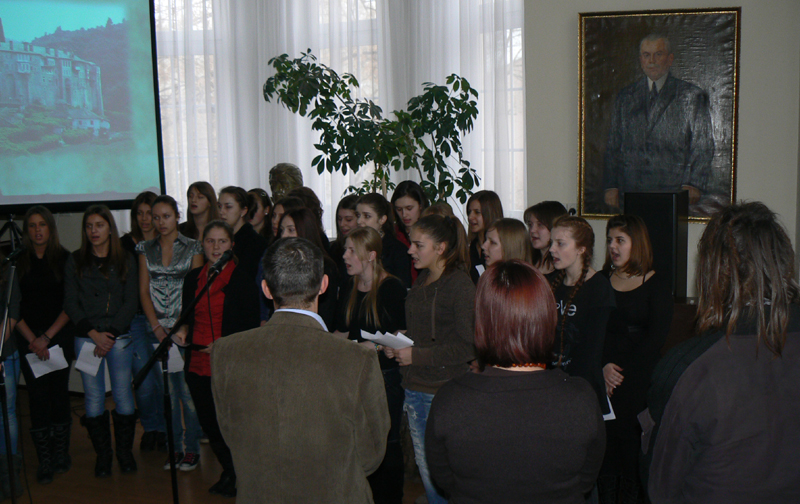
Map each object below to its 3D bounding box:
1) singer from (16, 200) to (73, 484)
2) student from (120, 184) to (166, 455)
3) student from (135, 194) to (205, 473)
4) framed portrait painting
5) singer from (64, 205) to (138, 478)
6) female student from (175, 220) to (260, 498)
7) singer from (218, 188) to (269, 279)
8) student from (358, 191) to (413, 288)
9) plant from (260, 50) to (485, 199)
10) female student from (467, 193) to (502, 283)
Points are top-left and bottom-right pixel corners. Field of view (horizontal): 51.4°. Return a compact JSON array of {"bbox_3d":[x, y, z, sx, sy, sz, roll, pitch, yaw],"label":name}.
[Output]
[{"bbox_3d":[-2.159,0.566,5.082,0.410,1.668,0.320,-3,6,-16],"label":"singer"},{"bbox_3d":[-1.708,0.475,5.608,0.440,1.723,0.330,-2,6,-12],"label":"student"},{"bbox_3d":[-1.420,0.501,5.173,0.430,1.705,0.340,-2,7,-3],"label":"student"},{"bbox_3d":[1.780,-0.933,5.750,1.080,1.440,0.060,0,6,12],"label":"framed portrait painting"},{"bbox_3d":[-1.855,0.547,5.188,0.450,1.674,0.330,-2,6,-13],"label":"singer"},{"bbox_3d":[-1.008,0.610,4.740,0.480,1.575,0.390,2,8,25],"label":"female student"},{"bbox_3d":[-0.959,0.448,5.405,0.340,1.735,0.460,-8,10,-44],"label":"singer"},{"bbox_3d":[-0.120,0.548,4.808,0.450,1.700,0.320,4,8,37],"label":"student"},{"bbox_3d":[-0.189,-0.170,6.239,1.600,2.629,1.200,0,6,6],"label":"plant"},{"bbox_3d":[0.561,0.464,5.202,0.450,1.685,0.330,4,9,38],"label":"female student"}]

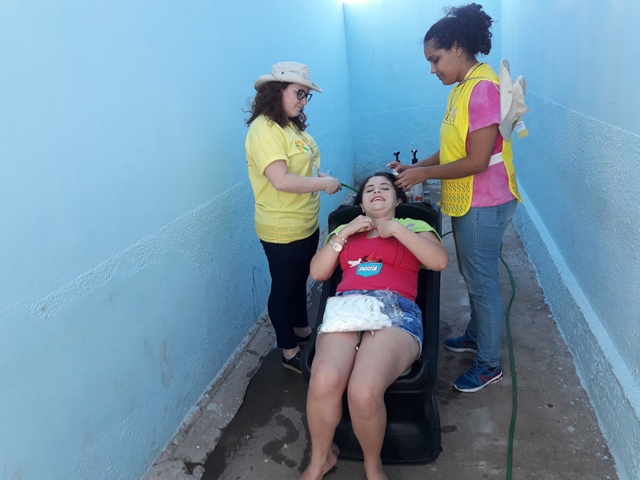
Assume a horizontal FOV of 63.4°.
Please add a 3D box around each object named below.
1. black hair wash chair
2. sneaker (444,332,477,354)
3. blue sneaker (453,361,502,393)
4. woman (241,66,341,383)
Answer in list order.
[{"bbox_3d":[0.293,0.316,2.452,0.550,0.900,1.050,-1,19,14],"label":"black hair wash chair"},{"bbox_3d":[0.823,0.549,2.861,0.262,0.106,0.098,0,19,15],"label":"sneaker"},{"bbox_3d":[0.781,0.654,2.557,0.262,0.106,0.098,-13,20,-23],"label":"blue sneaker"},{"bbox_3d":[-0.077,-0.083,2.682,0.470,1.580,0.460,2,19,21],"label":"woman"}]

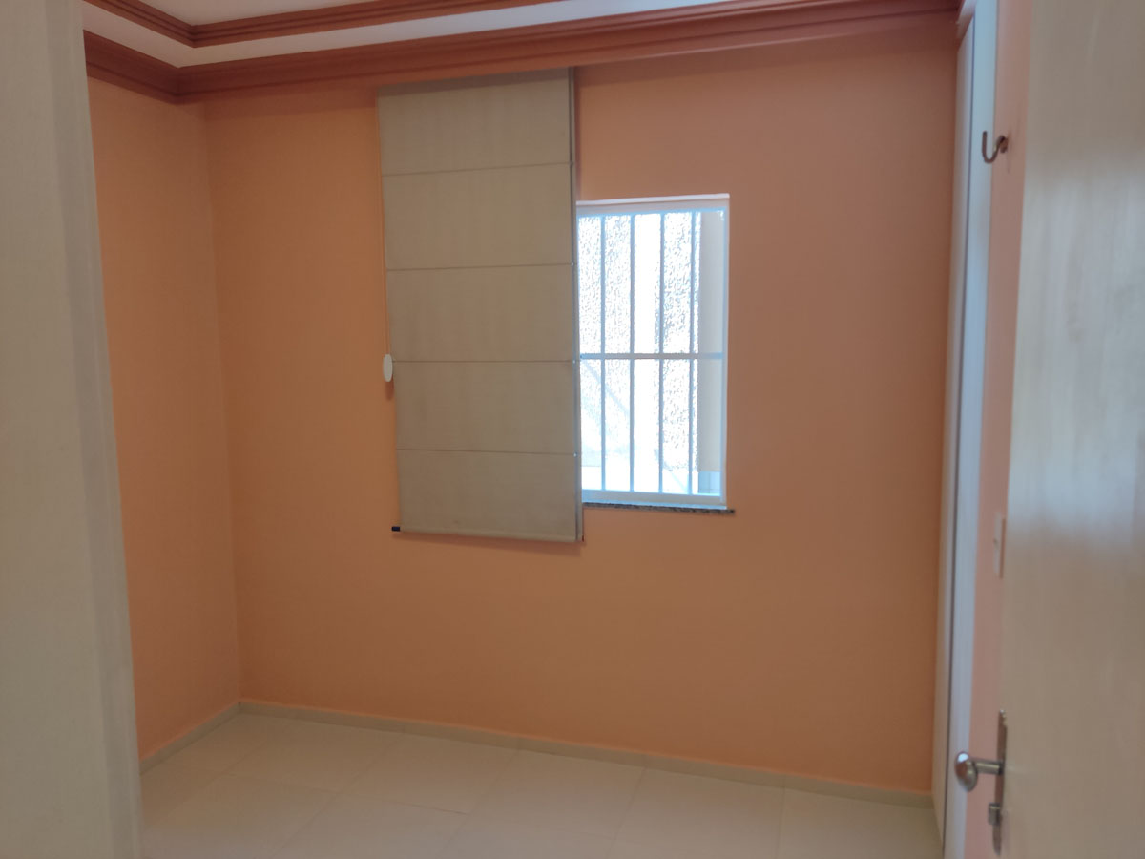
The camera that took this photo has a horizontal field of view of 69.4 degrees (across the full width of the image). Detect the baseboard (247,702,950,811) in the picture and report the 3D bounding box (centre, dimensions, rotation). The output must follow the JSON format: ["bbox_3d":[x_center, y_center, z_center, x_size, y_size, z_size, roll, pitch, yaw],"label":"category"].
[{"bbox_3d":[-0.106,1.184,3.081,2.668,0.051,0.012,1,6,17],"label":"baseboard"}]

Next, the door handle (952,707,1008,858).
[{"bbox_3d":[0.484,0.426,0.990,0.054,0.164,0.060,1,6,17],"label":"door handle"}]

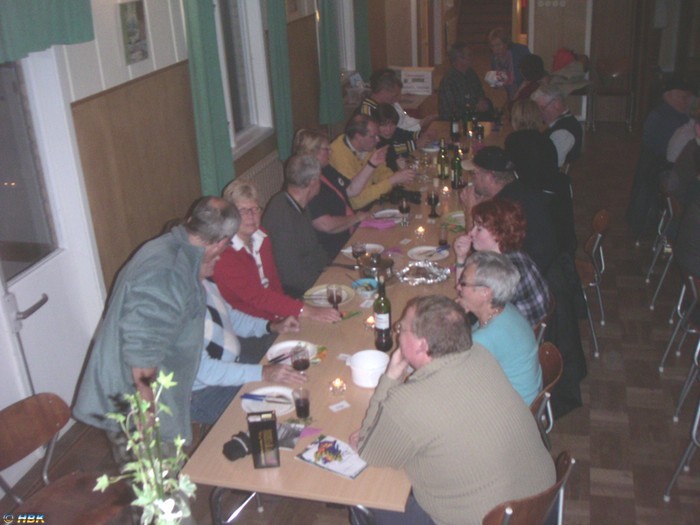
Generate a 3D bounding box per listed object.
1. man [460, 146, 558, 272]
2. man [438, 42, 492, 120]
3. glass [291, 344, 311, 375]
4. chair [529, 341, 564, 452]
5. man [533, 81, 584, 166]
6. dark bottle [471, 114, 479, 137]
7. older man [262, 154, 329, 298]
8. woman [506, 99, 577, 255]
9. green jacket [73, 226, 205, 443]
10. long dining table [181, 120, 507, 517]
[{"bbox_3d":[0.902,-0.045,4.396,0.750,1.240,0.540,8,26,24],"label":"man"},{"bbox_3d":[1.026,-1.294,6.996,0.520,1.380,0.700,2,23,8],"label":"man"},{"bbox_3d":[-0.182,0.376,2.826,0.072,0.152,0.072,4,24,13],"label":"glass"},{"bbox_3d":[0.642,0.706,3.245,0.510,0.810,0.440,3,24,15],"label":"chair"},{"bbox_3d":[1.374,-0.689,5.785,0.700,1.260,0.500,3,24,15],"label":"man"},{"bbox_3d":[1.097,-1.213,6.747,0.066,0.205,0.066,3,23,14],"label":"dark bottle"},{"bbox_3d":[-0.100,0.060,4.309,0.760,1.280,0.540,-3,22,1],"label":"older man"},{"bbox_3d":[1.181,-0.485,5.343,0.700,1.260,0.500,18,31,40],"label":"woman"},{"bbox_3d":[-0.761,0.260,2.865,0.480,0.800,0.580,11,17,-24],"label":"green jacket"},{"bbox_3d":[0.421,0.061,4.667,0.720,0.740,4.980,4,24,13],"label":"long dining table"}]

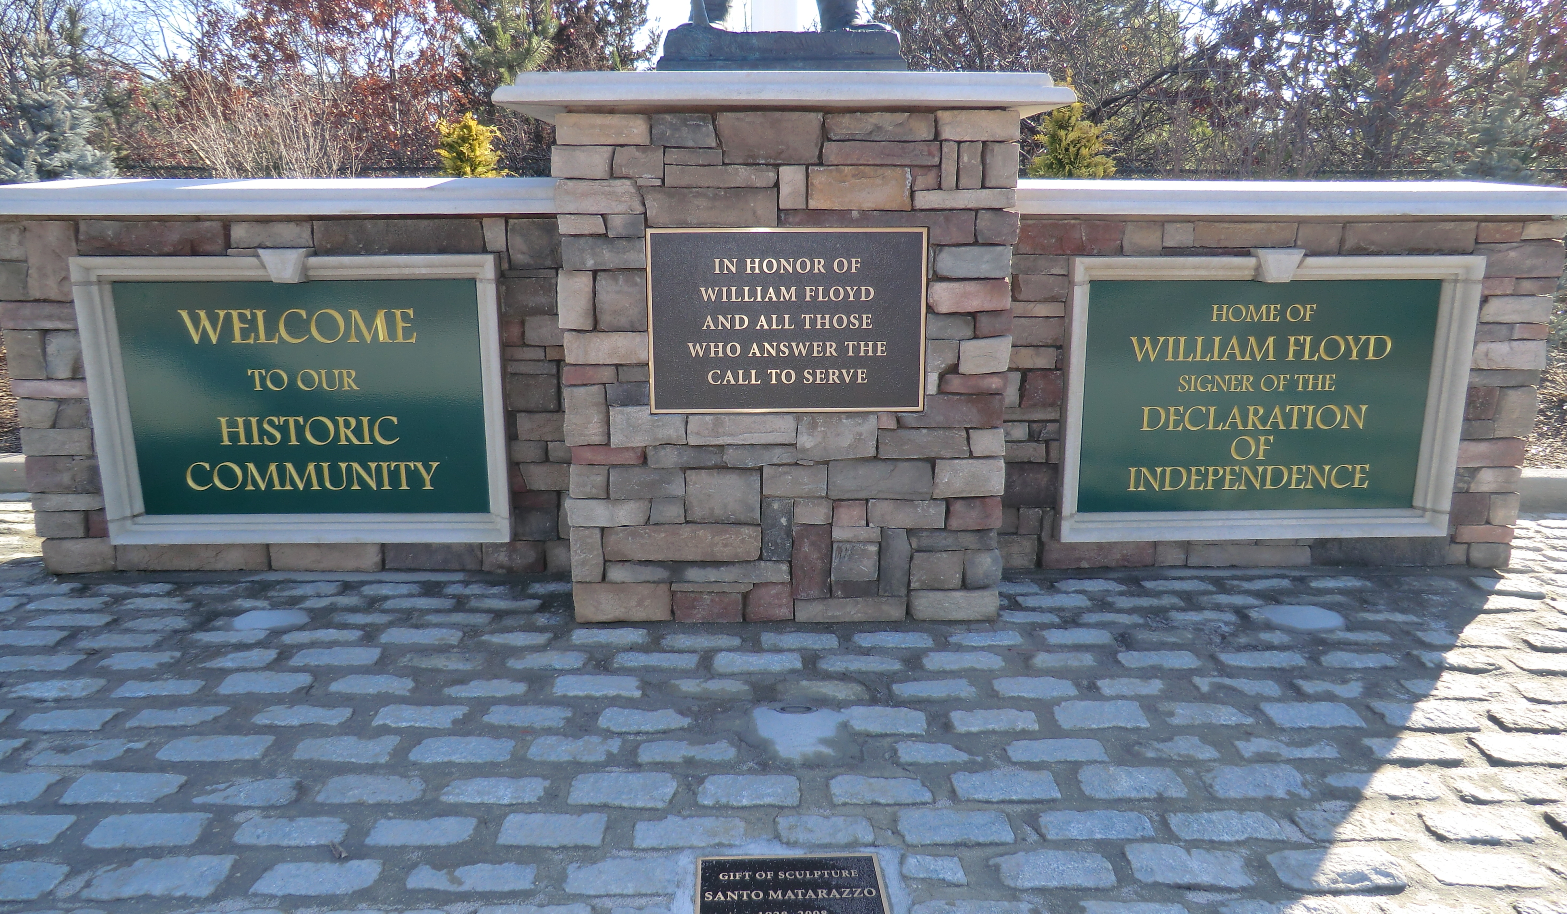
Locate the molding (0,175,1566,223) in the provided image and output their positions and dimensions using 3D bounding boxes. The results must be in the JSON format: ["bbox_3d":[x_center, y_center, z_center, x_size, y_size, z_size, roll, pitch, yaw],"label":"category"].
[{"bbox_3d":[0.008,-1.034,4.280,6.120,0.135,0.620,0,13,-1],"label":"molding"}]

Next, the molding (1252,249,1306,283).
[{"bbox_3d":[1.850,-0.723,4.094,0.205,0.125,0.100,0,13,-1],"label":"molding"}]

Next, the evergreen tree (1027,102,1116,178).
[{"bbox_3d":[1.593,-1.032,6.250,0.800,2.050,0.800,0,13,-1],"label":"evergreen tree"}]

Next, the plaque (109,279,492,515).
[{"bbox_3d":[-1.847,-0.221,4.219,1.365,0.916,0.040,0,13,-1],"label":"plaque"}]

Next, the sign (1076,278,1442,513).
[{"bbox_3d":[1.851,-0.231,4.265,1.353,0.911,0.040,0,13,-1],"label":"sign"}]

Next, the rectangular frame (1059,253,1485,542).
[{"bbox_3d":[1.872,-0.220,4.238,1.549,1.113,0.090,0,13,-1],"label":"rectangular frame"}]

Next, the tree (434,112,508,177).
[{"bbox_3d":[-1.725,-0.959,6.223,0.680,1.941,0.680,0,13,-1],"label":"tree"}]

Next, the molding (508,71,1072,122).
[{"bbox_3d":[-0.003,-1.329,4.159,1.790,0.110,1.720,0,13,-1],"label":"molding"}]

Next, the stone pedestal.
[{"bbox_3d":[0.009,-0.432,4.374,1.510,1.744,1.450,0,13,-1],"label":"stone pedestal"}]

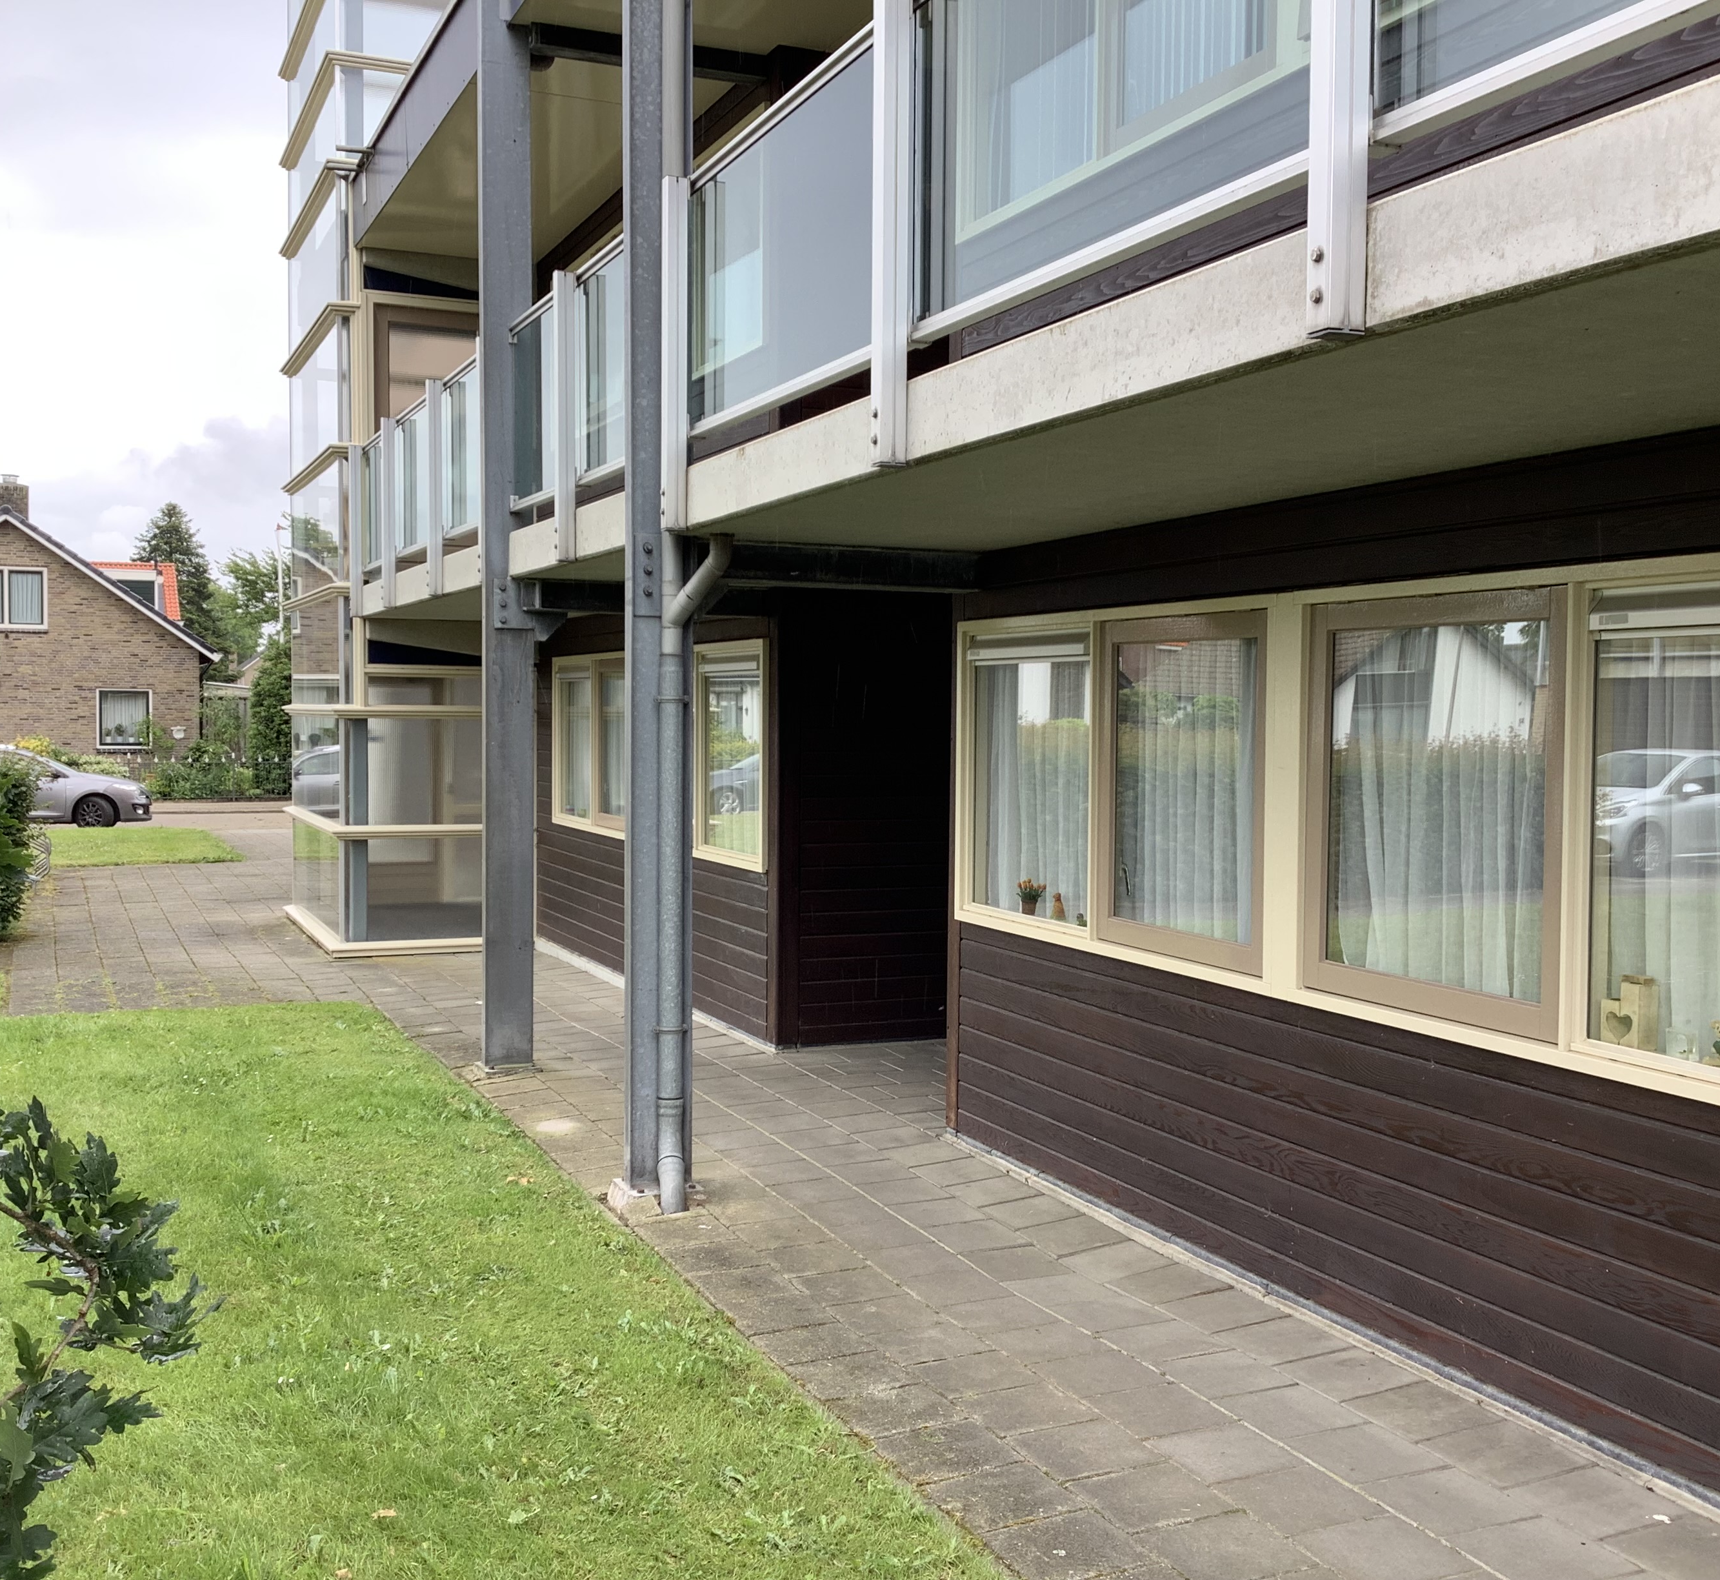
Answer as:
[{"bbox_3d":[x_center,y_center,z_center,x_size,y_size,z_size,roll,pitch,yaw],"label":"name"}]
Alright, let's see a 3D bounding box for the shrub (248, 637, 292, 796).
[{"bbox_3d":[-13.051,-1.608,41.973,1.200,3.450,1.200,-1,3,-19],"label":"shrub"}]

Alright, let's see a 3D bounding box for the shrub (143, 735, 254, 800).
[{"bbox_3d":[-14.530,-0.516,41.520,2.300,1.400,1.200,-1,3,-19],"label":"shrub"}]

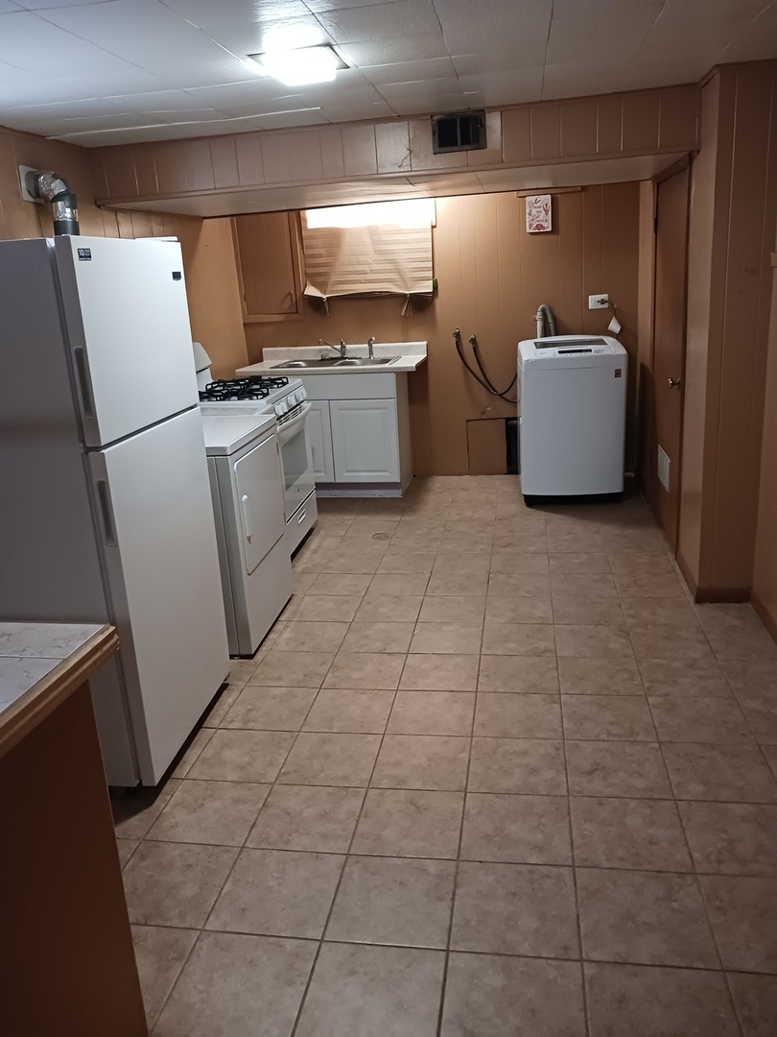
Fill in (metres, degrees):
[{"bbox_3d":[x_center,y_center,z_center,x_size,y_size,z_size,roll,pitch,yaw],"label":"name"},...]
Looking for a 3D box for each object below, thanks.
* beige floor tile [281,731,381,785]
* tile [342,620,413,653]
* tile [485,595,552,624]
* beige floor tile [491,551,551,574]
[{"bbox_3d":[-0.187,0.801,2.692,0.301,0.015,0.301,-1,18,10],"label":"beige floor tile"},{"bbox_3d":[-0.041,0.528,3.564,0.302,0.010,0.302,-1,17,10],"label":"tile"},{"bbox_3d":[0.605,0.428,3.720,0.301,0.015,0.301,-1,18,10],"label":"tile"},{"bbox_3d":[0.705,0.247,4.320,0.303,0.010,0.303,-1,17,10],"label":"beige floor tile"}]

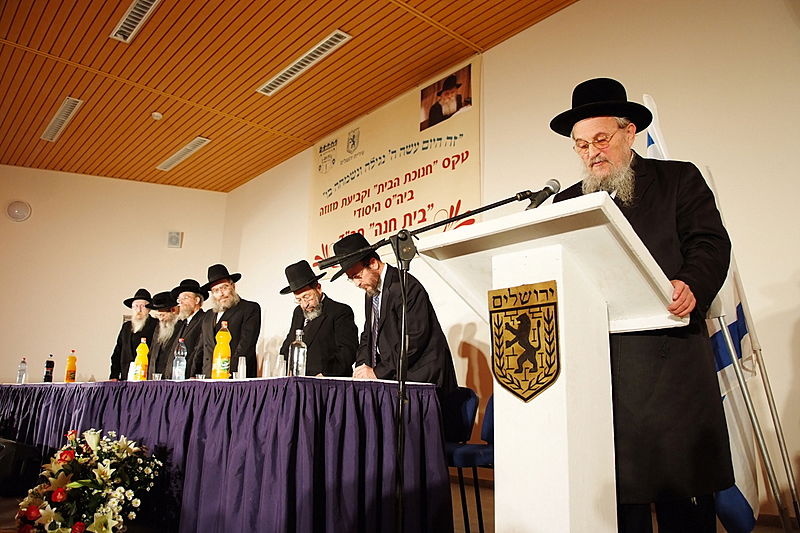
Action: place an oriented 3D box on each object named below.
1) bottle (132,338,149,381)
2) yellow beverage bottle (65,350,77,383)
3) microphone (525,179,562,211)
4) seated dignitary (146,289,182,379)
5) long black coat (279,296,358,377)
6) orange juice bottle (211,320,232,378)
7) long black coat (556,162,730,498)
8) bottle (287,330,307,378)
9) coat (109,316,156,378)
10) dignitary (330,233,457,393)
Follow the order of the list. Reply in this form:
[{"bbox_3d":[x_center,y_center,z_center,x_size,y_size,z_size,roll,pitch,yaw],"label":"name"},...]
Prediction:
[{"bbox_3d":[-1.989,0.722,4.445,0.097,0.335,0.097,11,-15,-39],"label":"bottle"},{"bbox_3d":[-3.286,1.002,5.766,0.092,0.325,0.092,11,-15,-39],"label":"yellow beverage bottle"},{"bbox_3d":[0.478,-0.234,1.914,0.052,0.052,0.170,-11,21,47],"label":"microphone"},{"bbox_3d":[-2.556,1.097,6.104,0.530,1.707,0.400,-2,-12,18],"label":"seated dignitary"},{"bbox_3d":[-0.561,0.709,3.938,0.580,1.020,0.380,-4,-13,25],"label":"long black coat"},{"bbox_3d":[-1.005,0.476,3.271,0.097,0.335,0.097,11,-15,-39],"label":"orange juice bottle"},{"bbox_3d":[0.858,0.192,1.982,0.430,1.224,0.570,13,-16,-44],"label":"long black coat"},{"bbox_3d":[-0.565,0.478,3.168,0.092,0.270,0.092,1,-12,0],"label":"bottle"},{"bbox_3d":[-3.089,0.994,6.686,0.520,0.880,0.320,0,-12,5],"label":"coat"},{"bbox_3d":[-0.022,0.615,3.293,0.740,1.647,0.550,13,-16,-44],"label":"dignitary"}]

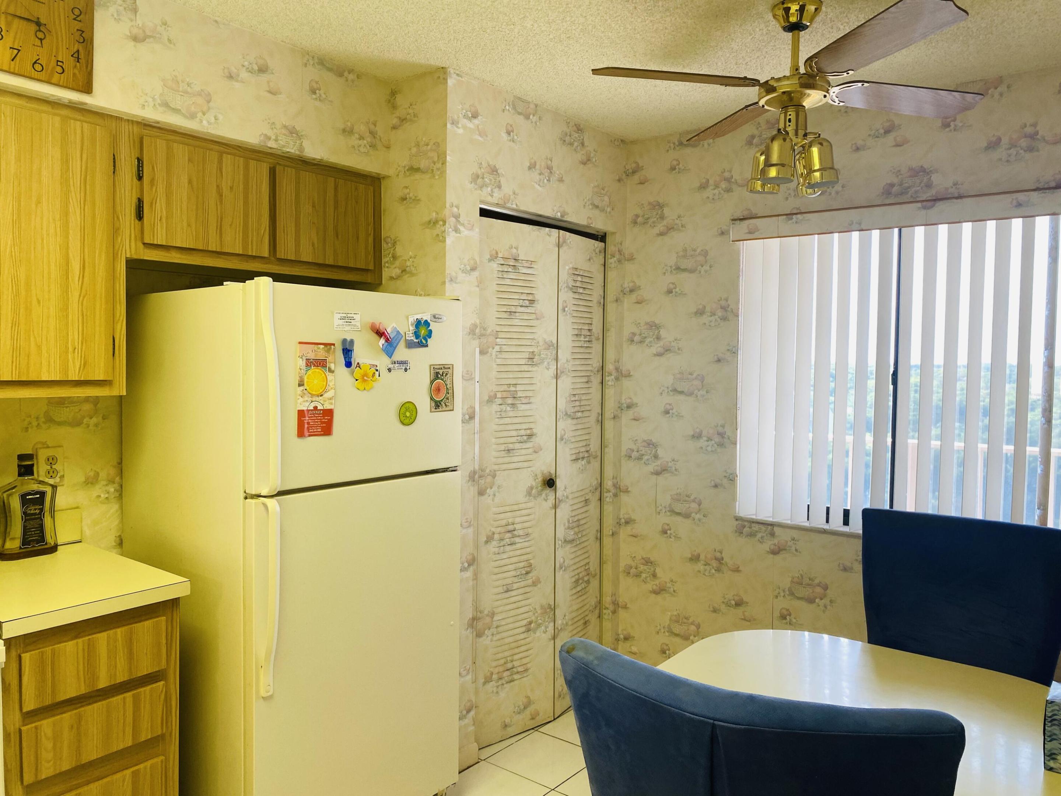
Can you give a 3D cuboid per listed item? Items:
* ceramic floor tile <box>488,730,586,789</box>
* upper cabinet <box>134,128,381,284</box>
[{"bbox_3d":[0.048,1.342,2.960,0.313,0.010,0.313,3,4,38],"label":"ceramic floor tile"},{"bbox_3d":[-0.935,-0.594,2.629,0.326,0.378,0.910,3,4,38],"label":"upper cabinet"}]

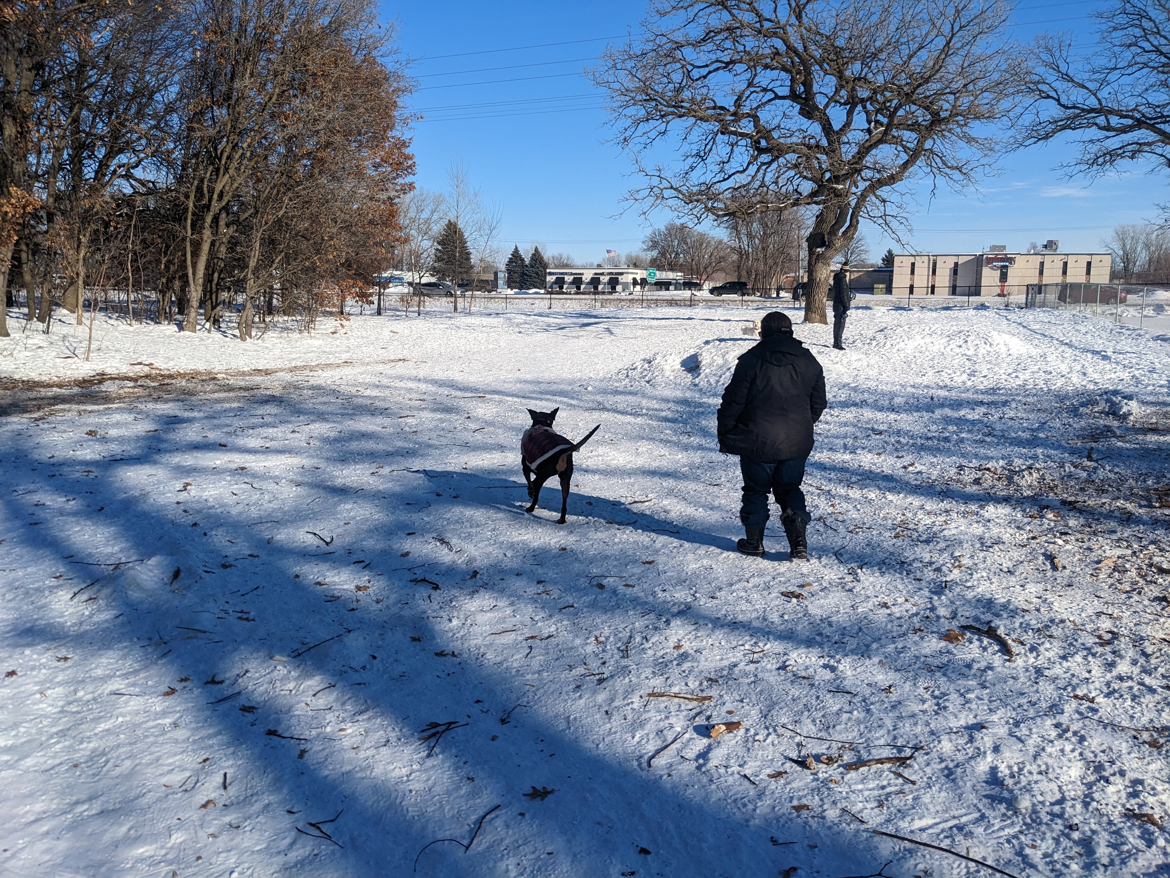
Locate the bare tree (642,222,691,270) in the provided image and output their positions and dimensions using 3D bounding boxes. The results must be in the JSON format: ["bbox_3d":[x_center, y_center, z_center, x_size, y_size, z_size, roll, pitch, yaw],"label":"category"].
[{"bbox_3d":[14.946,-33.445,166.732,9.200,12.120,9.200,0,10,0],"label":"bare tree"}]

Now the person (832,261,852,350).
[{"bbox_3d":[5.336,-2.780,18.994,0.360,1.770,0.480,1,10,7],"label":"person"}]

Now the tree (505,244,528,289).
[{"bbox_3d":[-11.075,-27.709,147.431,3.900,7.184,3.900,0,10,0],"label":"tree"}]

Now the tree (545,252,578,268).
[{"bbox_3d":[-6.028,-43.599,236.018,8.700,9.299,8.700,0,10,0],"label":"tree"}]

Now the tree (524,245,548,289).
[{"bbox_3d":[-7.901,-27.638,147.443,4.100,7.040,4.100,0,10,0],"label":"tree"}]

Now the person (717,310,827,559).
[{"bbox_3d":[1.264,-0.021,6.145,0.690,1.660,0.450,-1,10,-5],"label":"person"}]

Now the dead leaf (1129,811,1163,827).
[{"bbox_3d":[1.796,1.213,2.921,0.105,0.025,0.060,0,10,0],"label":"dead leaf"}]

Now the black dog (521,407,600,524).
[{"bbox_3d":[-0.200,0.196,7.445,0.420,0.770,1.000,-3,10,-19],"label":"black dog"}]

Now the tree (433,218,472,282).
[{"bbox_3d":[-17.740,-24.709,122.576,5.500,9.149,5.500,0,10,0],"label":"tree"}]

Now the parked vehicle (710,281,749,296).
[{"bbox_3d":[15.821,-16.444,99.657,4.750,1.724,1.880,2,10,12],"label":"parked vehicle"}]

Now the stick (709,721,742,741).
[{"bbox_3d":[0.541,1.119,3.517,0.125,0.045,0.055,0,10,0],"label":"stick"}]

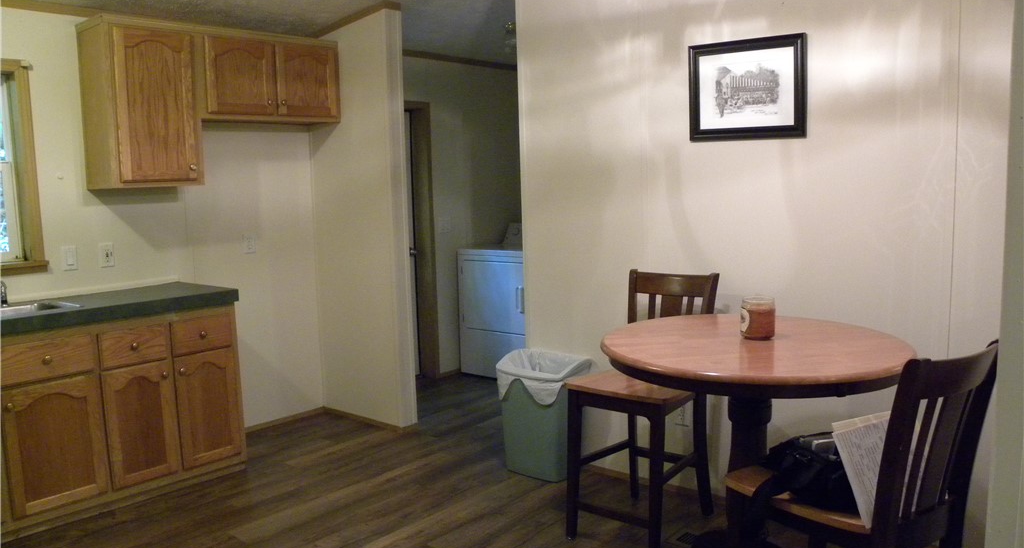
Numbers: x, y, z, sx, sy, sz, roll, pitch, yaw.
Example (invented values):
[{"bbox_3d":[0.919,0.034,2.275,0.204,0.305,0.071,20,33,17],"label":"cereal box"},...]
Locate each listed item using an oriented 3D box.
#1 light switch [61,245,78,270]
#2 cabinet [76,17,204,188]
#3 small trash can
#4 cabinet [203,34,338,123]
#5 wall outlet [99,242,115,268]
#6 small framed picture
[{"bbox_3d":[-2.178,-0.077,3.803,0.010,0.116,0.070,4,9,42],"label":"light switch"},{"bbox_3d":[-1.853,-0.832,3.865,0.320,0.790,0.460,4,9,42],"label":"cabinet"},{"bbox_3d":[0.153,0.708,3.775,0.380,0.520,0.280,3,8,37],"label":"small trash can"},{"bbox_3d":[-1.414,-1.070,4.327,0.320,0.445,0.855,4,9,42],"label":"cabinet"},{"bbox_3d":[-2.062,-0.094,3.928,0.010,0.116,0.070,4,9,42],"label":"wall outlet"},{"bbox_3d":[0.959,-0.755,3.158,0.480,0.402,0.025,3,8,34],"label":"small framed picture"}]

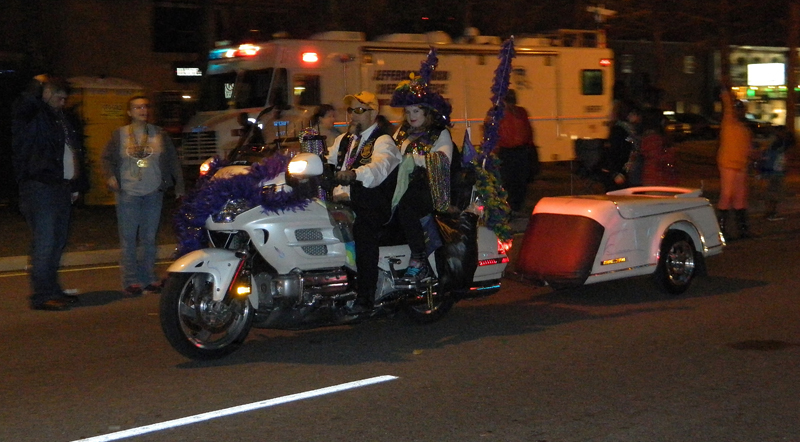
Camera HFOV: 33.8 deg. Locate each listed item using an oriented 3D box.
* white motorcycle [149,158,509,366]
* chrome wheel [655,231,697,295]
[{"bbox_3d":[-0.396,0.087,8.695,2.630,1.400,0.970,-4,7,-38],"label":"white motorcycle"},{"bbox_3d":[2.187,0.328,10.400,0.520,0.520,0.180,-4,7,-38],"label":"chrome wheel"}]

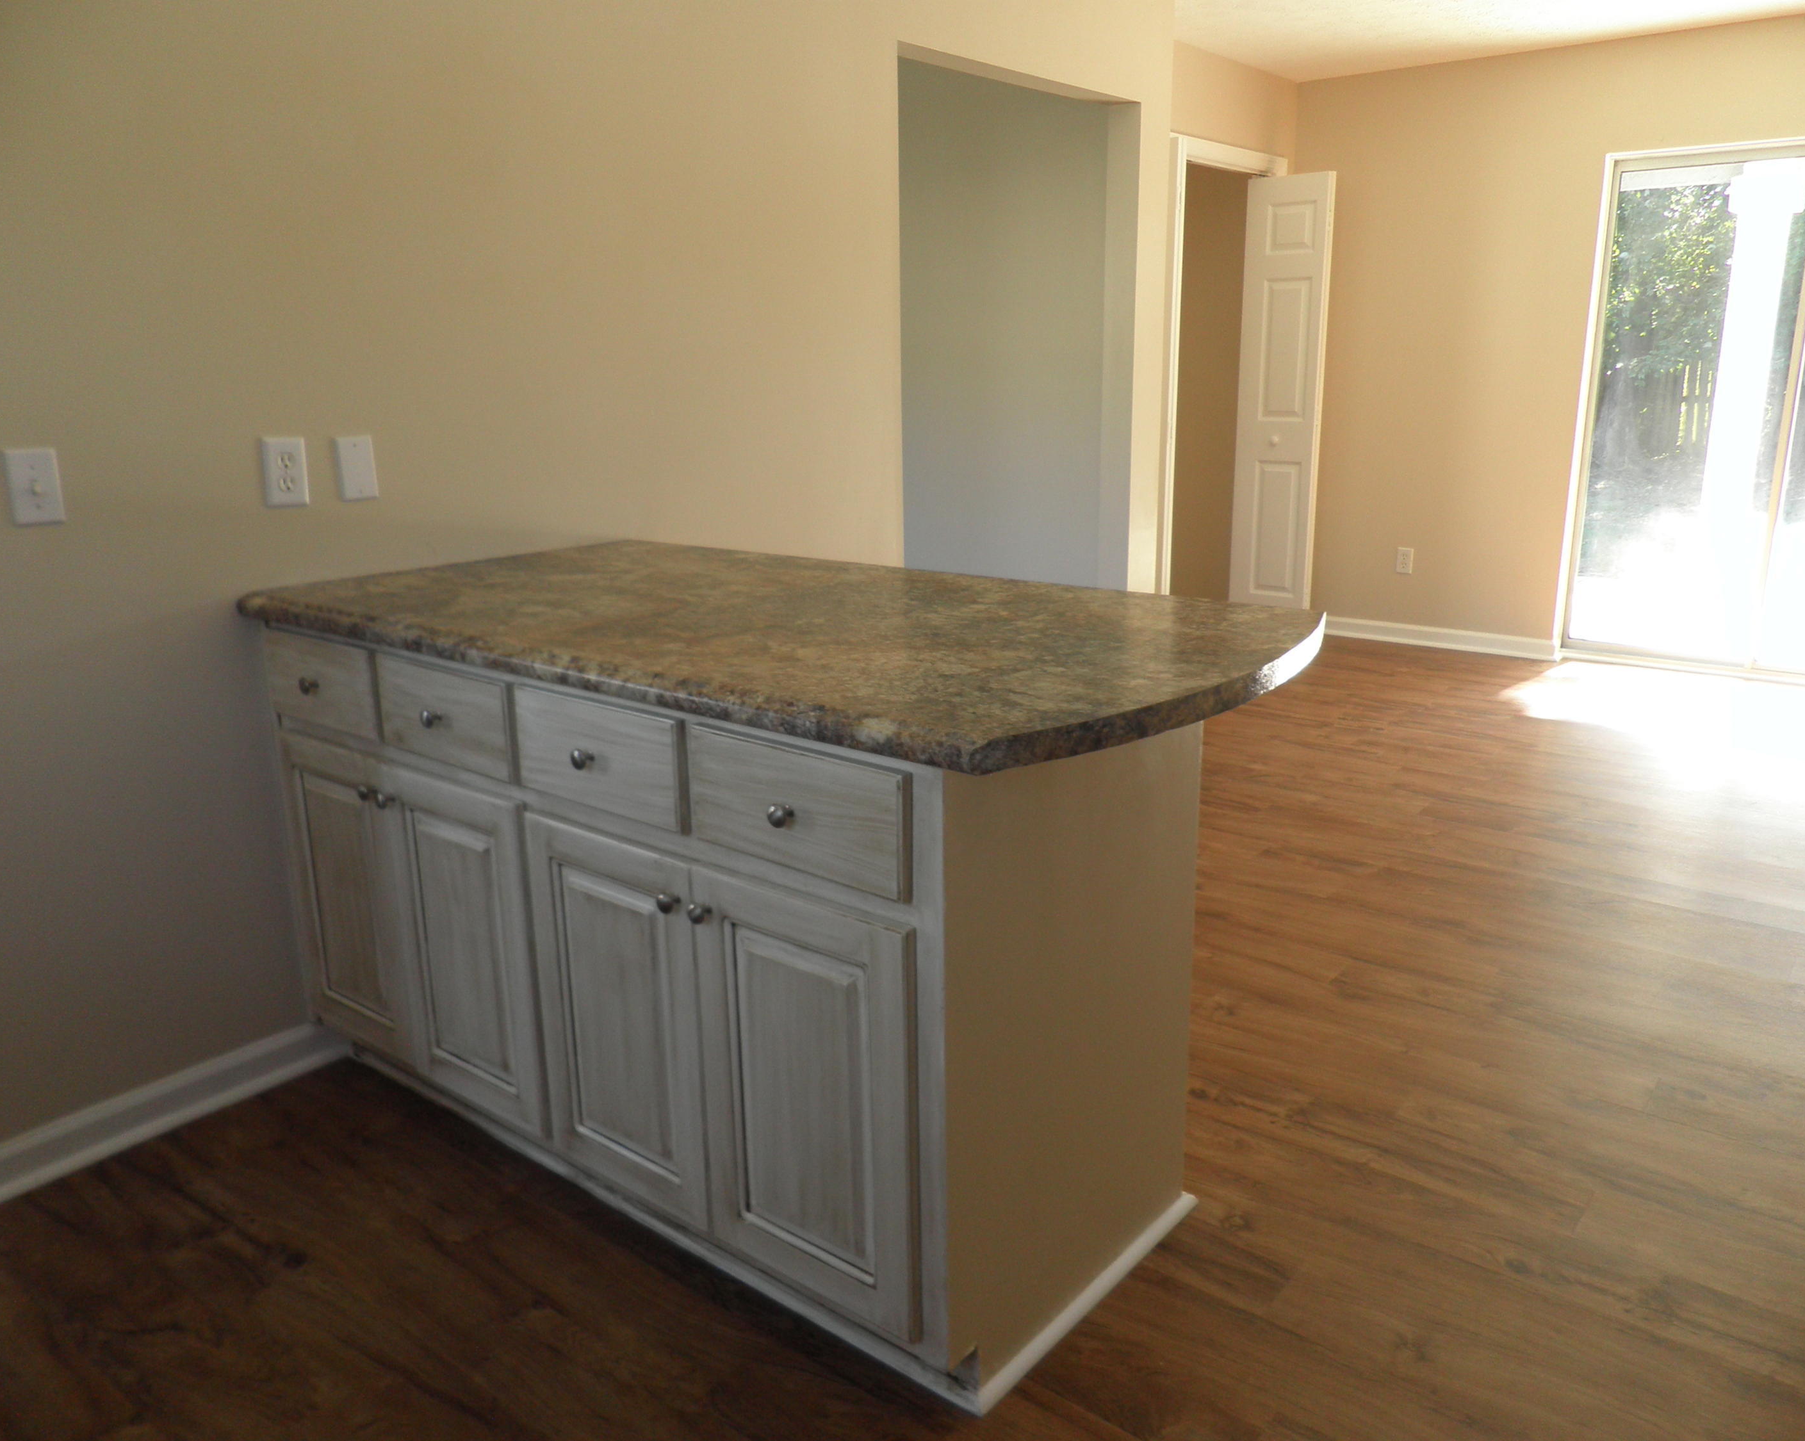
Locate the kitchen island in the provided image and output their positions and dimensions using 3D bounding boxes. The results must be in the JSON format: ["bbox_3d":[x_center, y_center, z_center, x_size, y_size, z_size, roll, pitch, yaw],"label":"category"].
[{"bbox_3d":[-0.223,0.257,2.216,1.673,0.909,0.912,11,19,38],"label":"kitchen island"}]

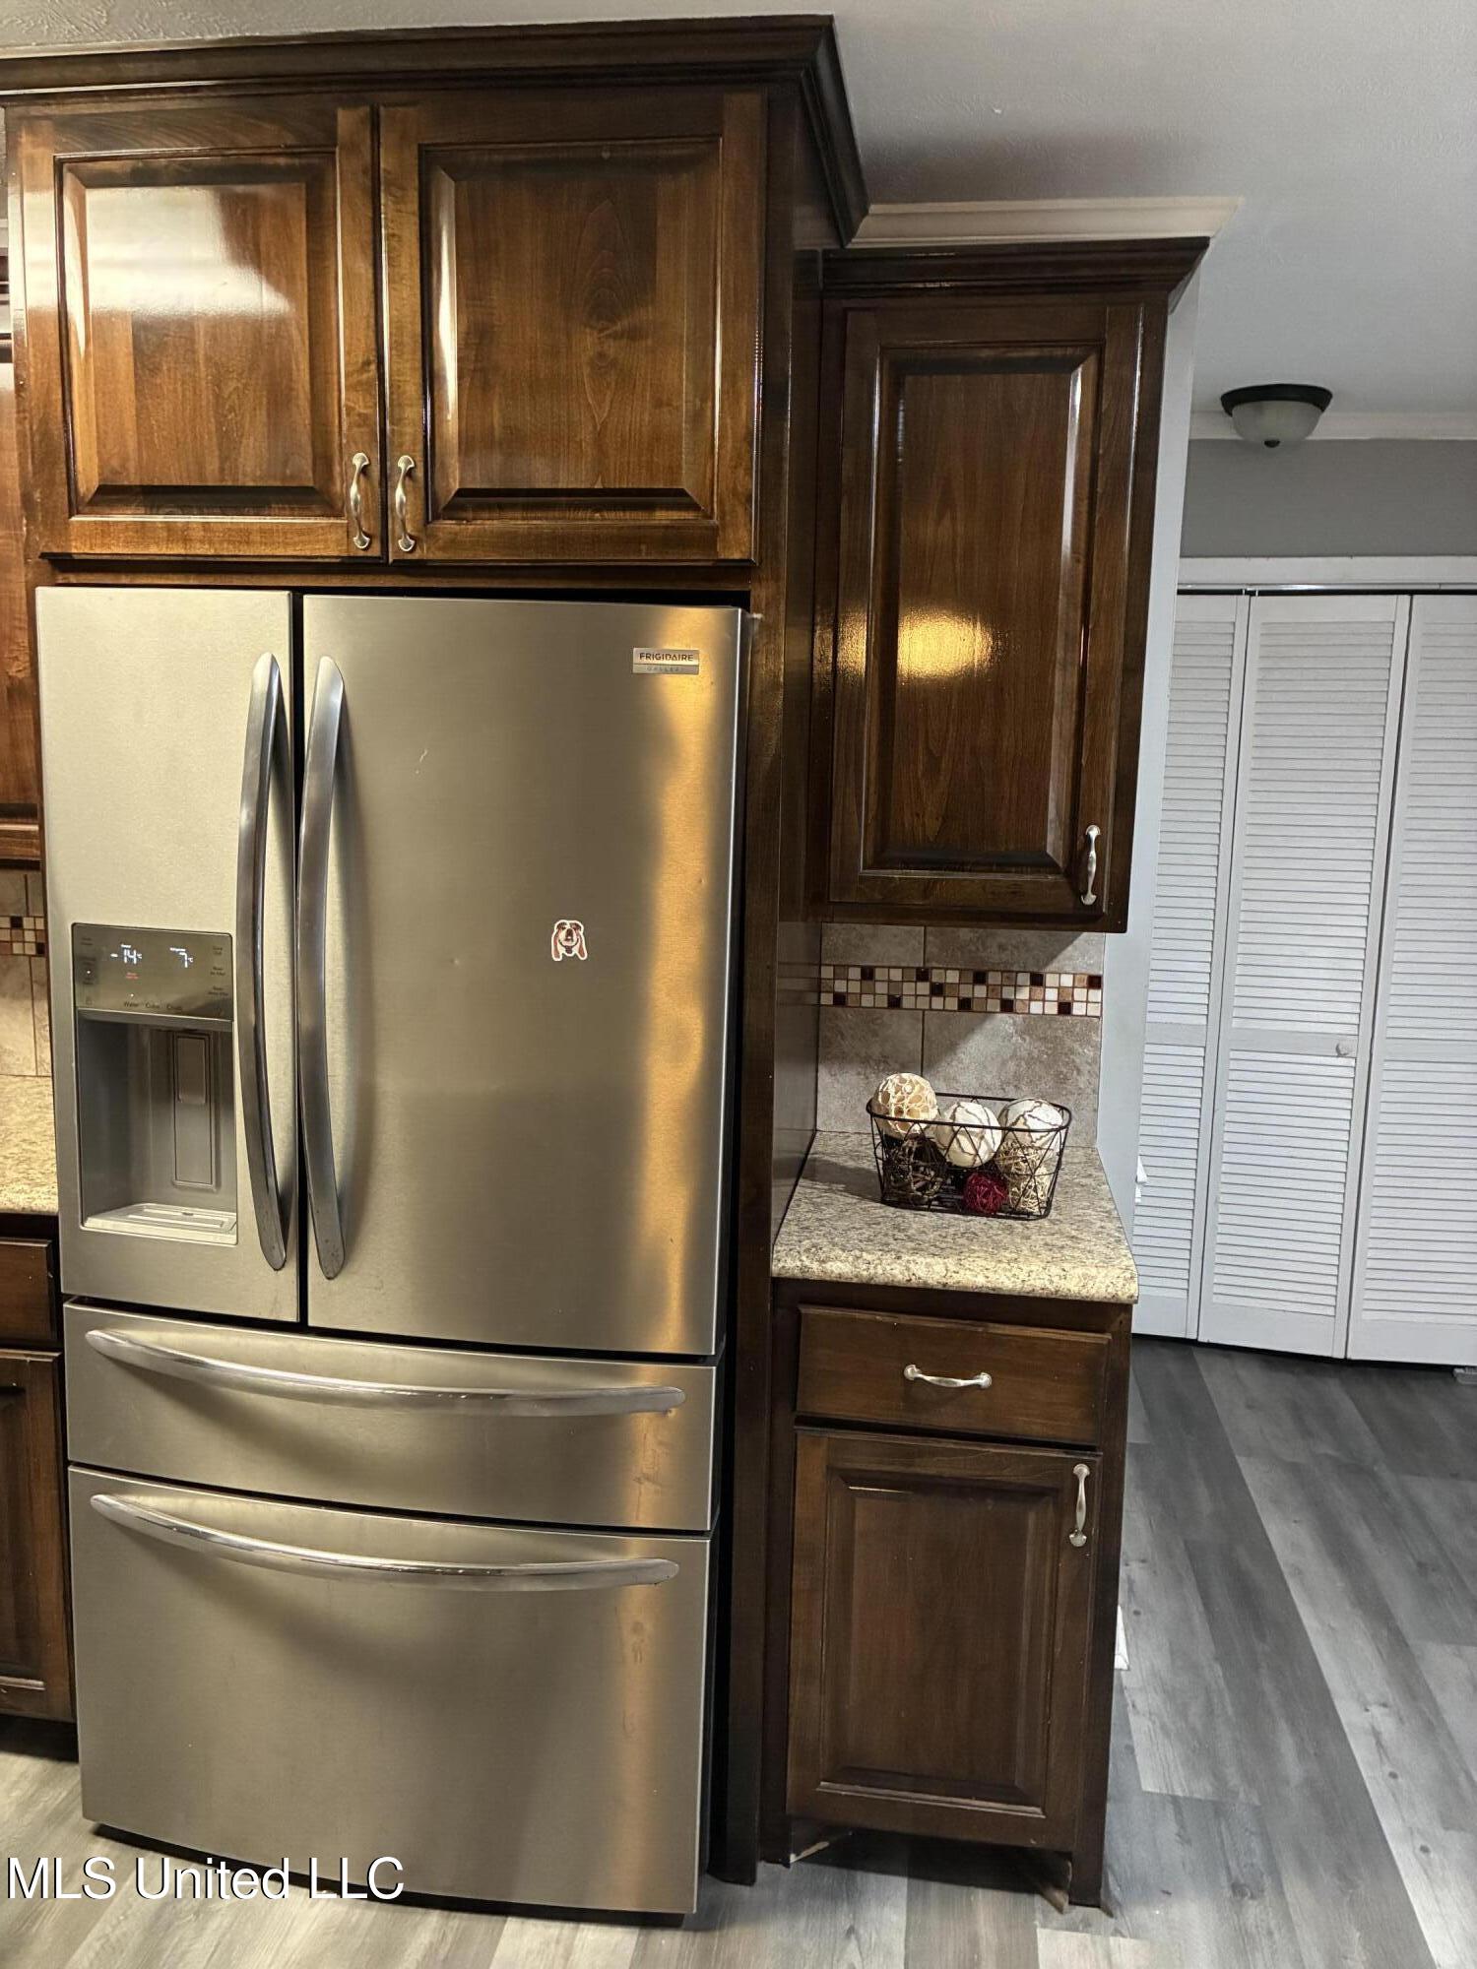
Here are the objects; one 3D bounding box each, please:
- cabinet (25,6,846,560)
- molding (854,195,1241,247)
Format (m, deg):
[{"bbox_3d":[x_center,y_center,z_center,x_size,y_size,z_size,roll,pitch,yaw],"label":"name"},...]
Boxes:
[{"bbox_3d":[-0.390,-0.878,2.151,1.092,0.625,0.684,3,9,8],"label":"cabinet"},{"bbox_3d":[0.458,-1.158,2.287,0.597,0.078,0.085,3,9,8],"label":"molding"}]

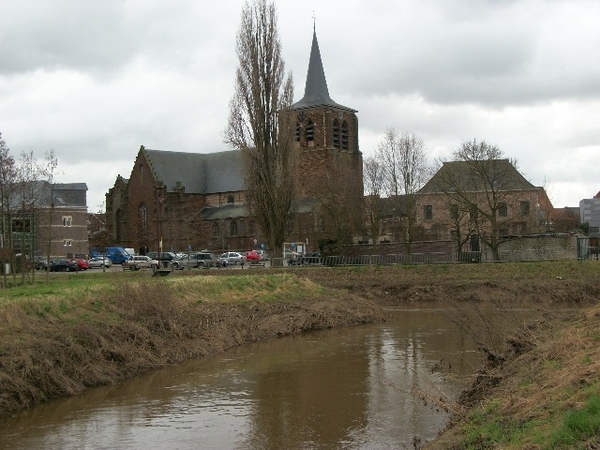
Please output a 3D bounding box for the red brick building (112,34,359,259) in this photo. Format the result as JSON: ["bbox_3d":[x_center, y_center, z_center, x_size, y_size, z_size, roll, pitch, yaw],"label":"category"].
[{"bbox_3d":[-11.630,-10.520,130.730,46.000,32.500,22.000,-2,-2,40],"label":"red brick building"}]

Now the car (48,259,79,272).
[{"bbox_3d":[-26.800,4.600,98.000,4.200,1.430,1.700,-1,-1,-16],"label":"car"}]

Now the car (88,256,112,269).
[{"bbox_3d":[-24.880,4.670,107.000,3.950,1.440,1.680,-1,-1,18],"label":"car"}]

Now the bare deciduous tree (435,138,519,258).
[{"bbox_3d":[18.640,-2.620,91.000,9.000,12.900,8.400,-1,-1,0],"label":"bare deciduous tree"}]

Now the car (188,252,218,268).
[{"bbox_3d":[-10.630,3.870,93.500,4.400,1.680,1.780,-1,-1,-3],"label":"car"}]

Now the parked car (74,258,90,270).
[{"bbox_3d":[-25.830,4.630,102.000,1.680,1.430,4.000,0,-2,-45],"label":"parked car"}]

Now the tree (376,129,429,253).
[{"bbox_3d":[11.120,-3.310,94.000,5.700,14.300,5.600,-1,-1,0],"label":"tree"}]

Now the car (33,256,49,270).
[{"bbox_3d":[-29.640,4.400,99.000,4.100,1.460,1.700,-2,-2,41],"label":"car"}]

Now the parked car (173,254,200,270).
[{"bbox_3d":[-12.070,3.970,93.000,4.300,1.580,1.740,-1,-1,-3],"label":"parked car"}]

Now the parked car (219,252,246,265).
[{"bbox_3d":[-7.710,3.900,99.000,3.950,1.440,1.680,0,-2,-41],"label":"parked car"}]

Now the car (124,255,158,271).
[{"bbox_3d":[-17.010,4.110,93.000,4.200,1.450,1.680,-1,-1,-16],"label":"car"}]

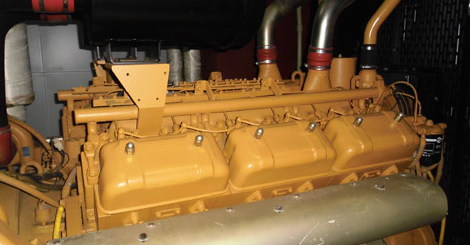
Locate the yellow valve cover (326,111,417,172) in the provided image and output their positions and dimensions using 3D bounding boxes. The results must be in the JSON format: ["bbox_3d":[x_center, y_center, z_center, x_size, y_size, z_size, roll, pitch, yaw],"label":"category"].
[{"bbox_3d":[0.440,0.035,1.139,0.330,0.126,0.152,-6,49,-22],"label":"yellow valve cover"}]

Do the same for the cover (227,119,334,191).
[{"bbox_3d":[0.131,0.066,1.012,0.330,0.126,0.152,-6,49,-22],"label":"cover"}]

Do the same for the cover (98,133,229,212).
[{"bbox_3d":[-0.177,0.097,0.884,0.330,0.126,0.152,-6,49,-22],"label":"cover"}]

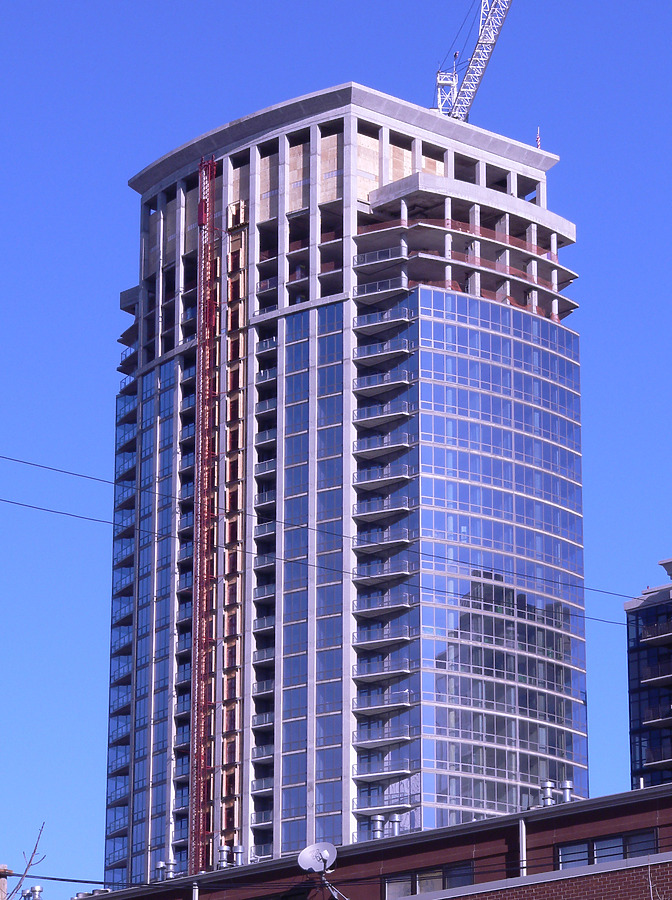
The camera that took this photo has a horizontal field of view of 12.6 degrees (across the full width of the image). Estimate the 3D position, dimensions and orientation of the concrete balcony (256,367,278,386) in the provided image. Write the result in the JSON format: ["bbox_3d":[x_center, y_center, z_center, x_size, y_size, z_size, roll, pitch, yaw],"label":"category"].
[{"bbox_3d":[-6.300,-7.018,296.519,3.000,1.250,1.350,-13,-20,40],"label":"concrete balcony"}]

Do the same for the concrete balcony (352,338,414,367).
[{"bbox_3d":[4.360,-9.120,279.590,5.370,1.270,2.300,-13,-21,37],"label":"concrete balcony"}]

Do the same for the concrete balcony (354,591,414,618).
[{"bbox_3d":[4.681,14.569,283.920,5.950,1.270,2.300,-10,-18,32],"label":"concrete balcony"}]

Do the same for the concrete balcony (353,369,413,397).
[{"bbox_3d":[4.360,-6.250,278.720,5.370,1.270,2.300,-13,-21,37],"label":"concrete balcony"}]

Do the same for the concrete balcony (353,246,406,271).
[{"bbox_3d":[4.623,-17.814,287.097,5.610,1.250,2.440,-10,-20,29],"label":"concrete balcony"}]

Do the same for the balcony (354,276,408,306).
[{"bbox_3d":[4.370,-14.860,281.350,5.370,1.270,2.300,-13,-21,37],"label":"balcony"}]

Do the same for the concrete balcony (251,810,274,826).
[{"bbox_3d":[-6.388,34.677,284.954,3.000,1.250,1.350,-13,-20,40],"label":"concrete balcony"}]

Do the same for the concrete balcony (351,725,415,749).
[{"bbox_3d":[4.340,25.310,269.070,5.370,1.270,2.300,-13,-21,37],"label":"concrete balcony"}]

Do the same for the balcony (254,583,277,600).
[{"bbox_3d":[-6.339,13.814,290.741,3.000,1.250,1.350,-13,-20,40],"label":"balcony"}]

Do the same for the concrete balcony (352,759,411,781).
[{"bbox_3d":[4.640,29.552,279.765,5.950,1.270,2.300,-10,-18,32],"label":"concrete balcony"}]

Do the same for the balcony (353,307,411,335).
[{"bbox_3d":[4.722,-12.243,291.357,5.950,1.270,2.300,-10,-18,32],"label":"balcony"}]

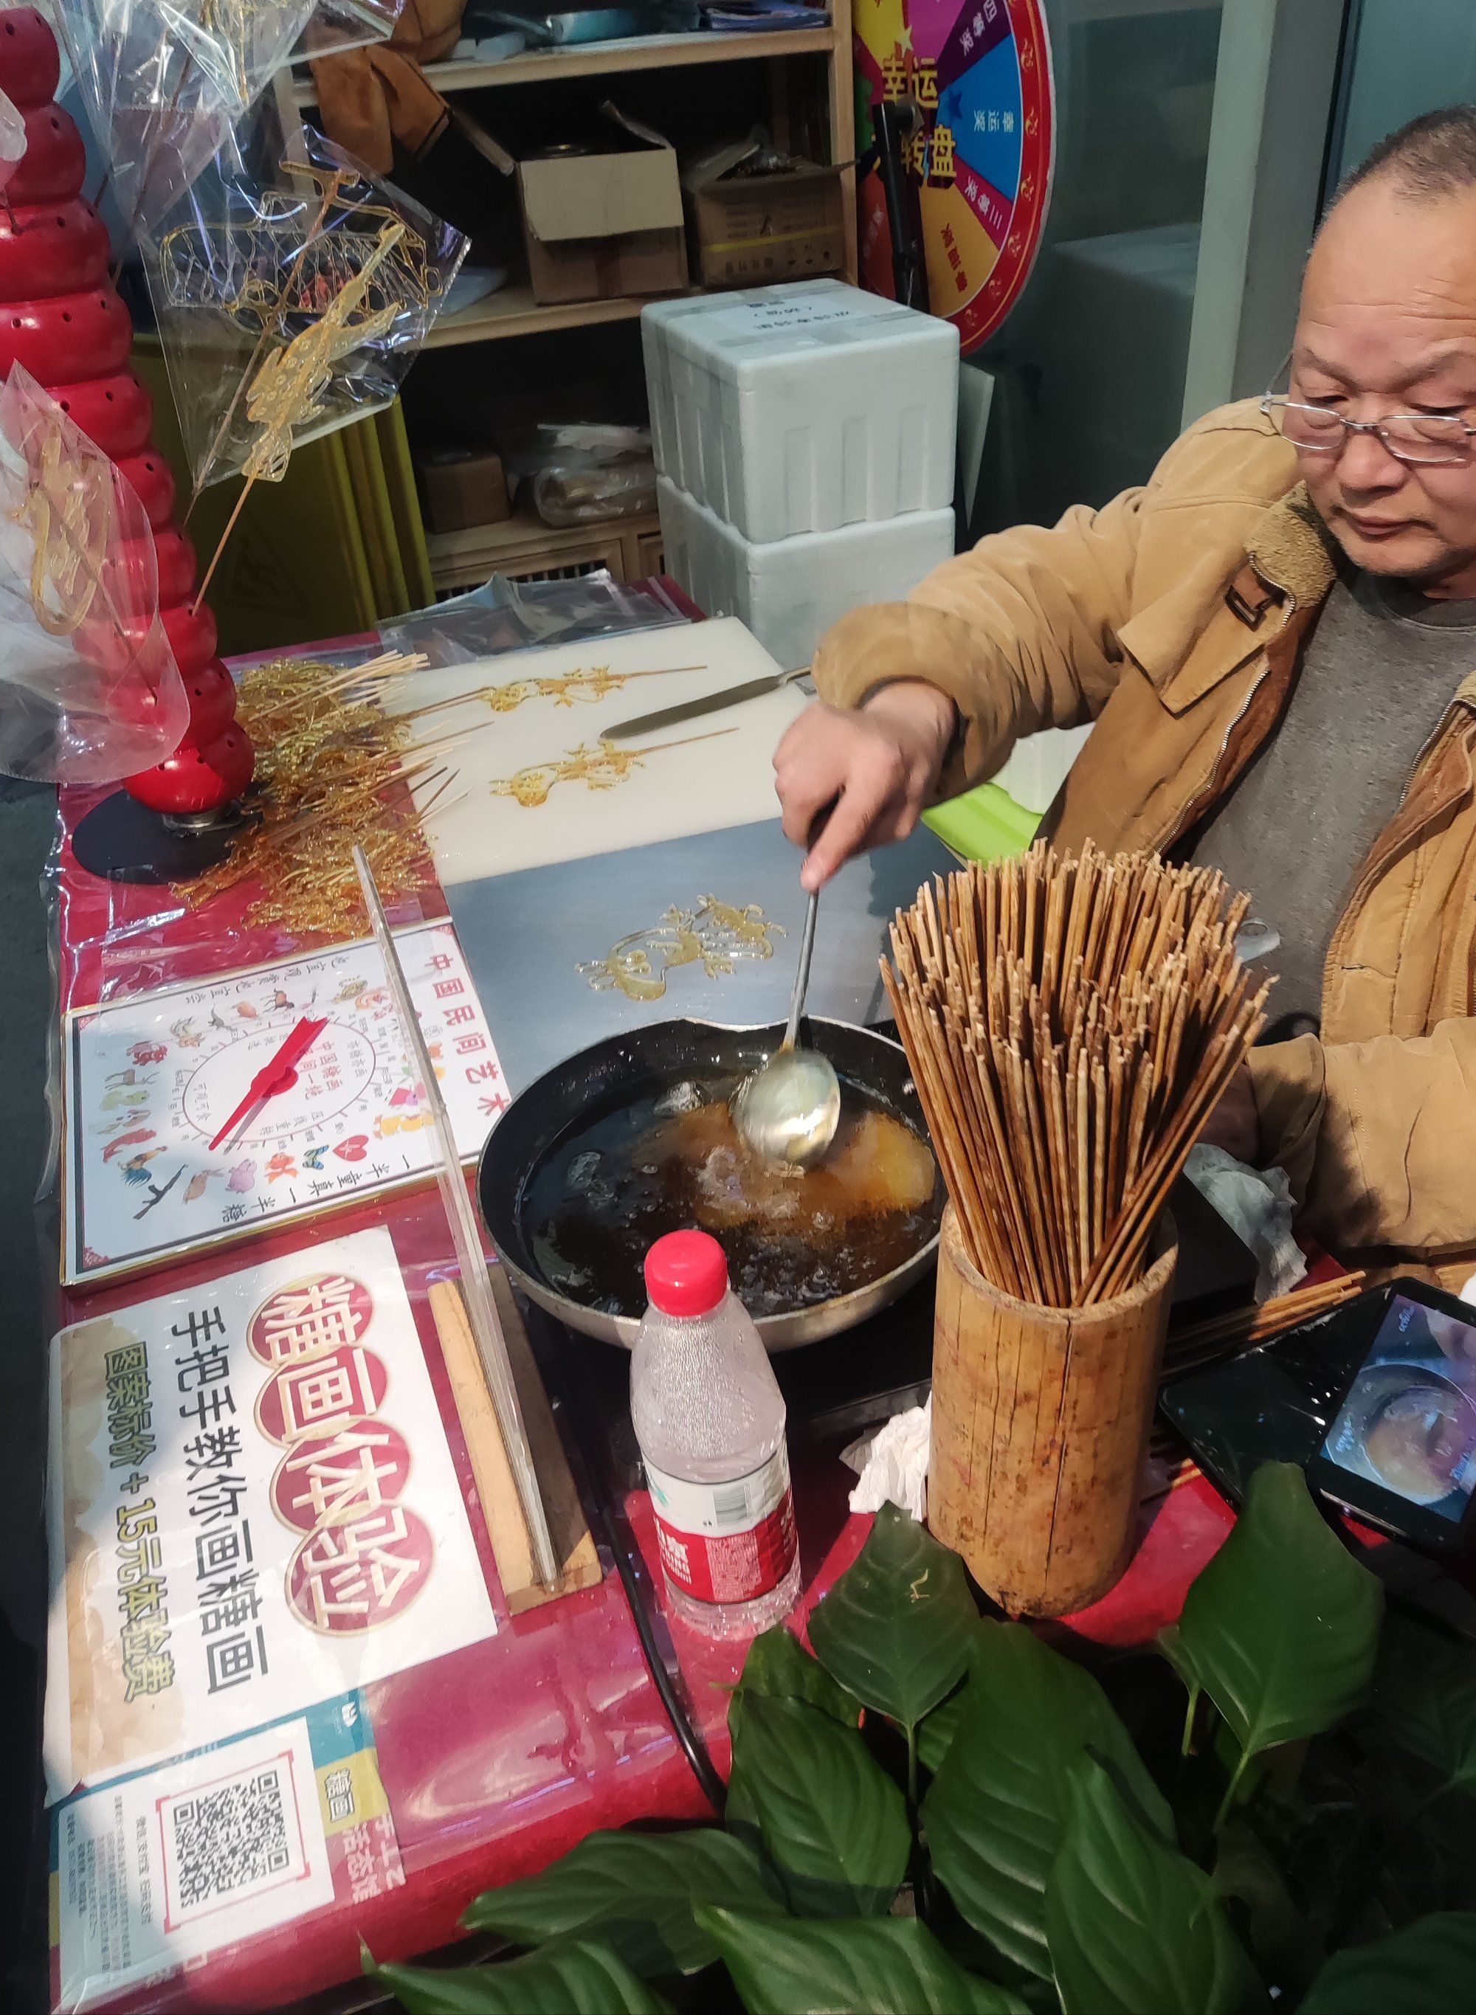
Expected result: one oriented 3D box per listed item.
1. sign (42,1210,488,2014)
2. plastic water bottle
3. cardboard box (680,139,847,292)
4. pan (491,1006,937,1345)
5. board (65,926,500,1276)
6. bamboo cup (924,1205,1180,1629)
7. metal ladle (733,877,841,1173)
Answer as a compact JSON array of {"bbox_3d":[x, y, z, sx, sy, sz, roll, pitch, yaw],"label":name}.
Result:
[{"bbox_3d":[-0.244,0.266,0.737,0.204,0.014,0.389,-16,36,-14],"label":"sign"},{"bbox_3d":[-0.011,0.185,0.634,0.067,0.215,0.067,-4,35,3],"label":"plastic water bottle"},{"bbox_3d":[0.006,-1.248,2.272,0.230,0.165,0.250,-15,36,-13],"label":"cardboard box"},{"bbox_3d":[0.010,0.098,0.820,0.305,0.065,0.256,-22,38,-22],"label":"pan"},{"bbox_3d":[-0.325,0.046,1.039,0.300,0.025,0.304,-15,36,-14],"label":"board"},{"bbox_3d":[0.137,0.171,0.653,0.101,0.194,0.101,-4,35,3],"label":"bamboo cup"},{"bbox_3d":[0.039,-0.015,0.812,0.058,0.215,0.035,4,4,3],"label":"metal ladle"}]

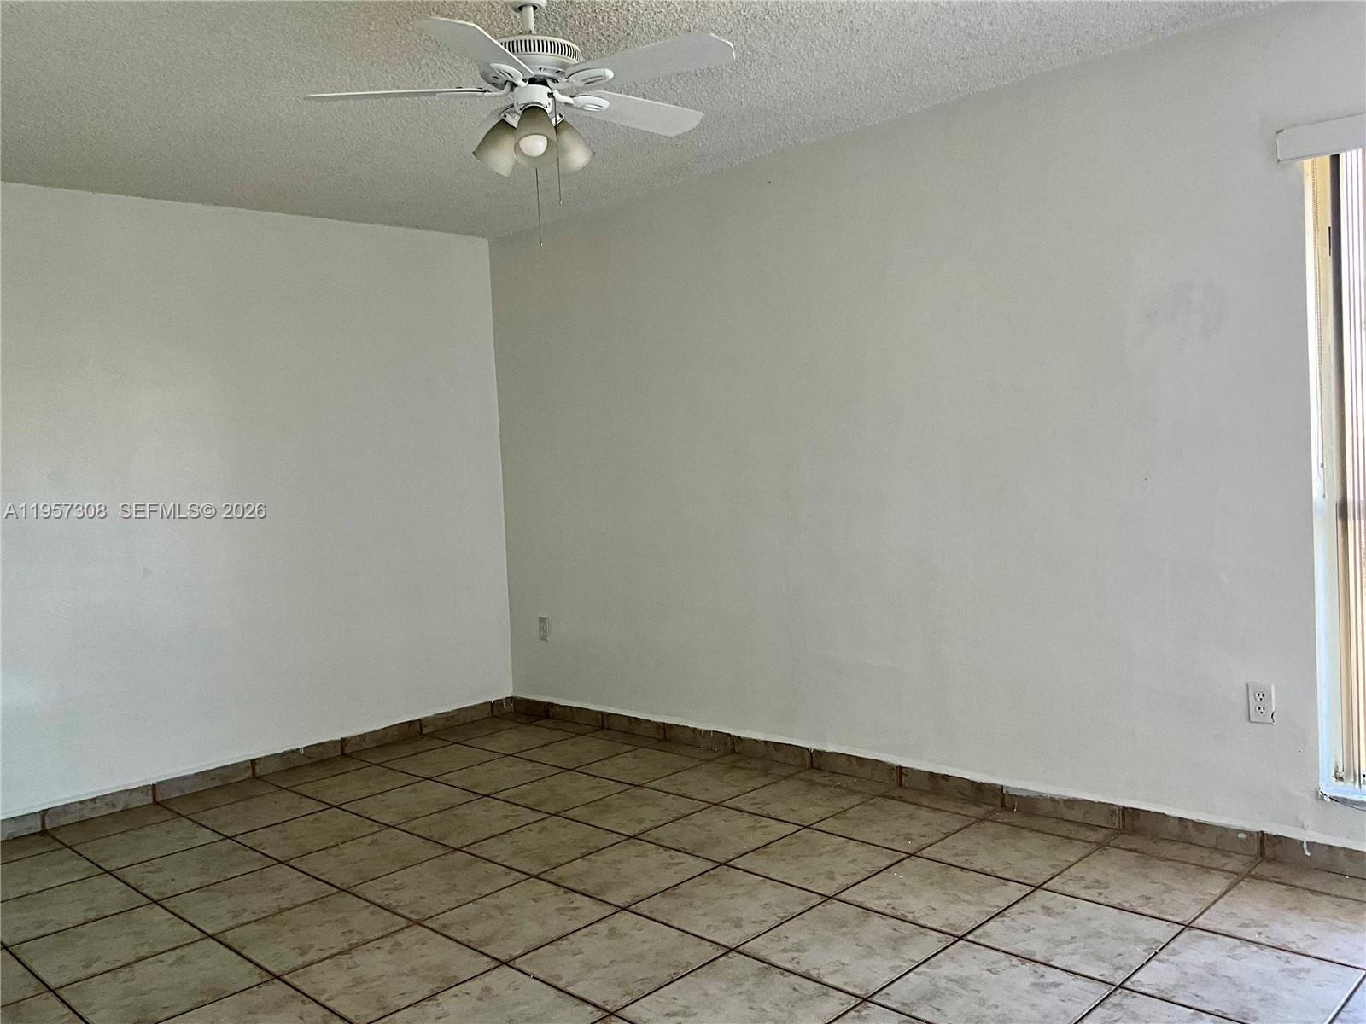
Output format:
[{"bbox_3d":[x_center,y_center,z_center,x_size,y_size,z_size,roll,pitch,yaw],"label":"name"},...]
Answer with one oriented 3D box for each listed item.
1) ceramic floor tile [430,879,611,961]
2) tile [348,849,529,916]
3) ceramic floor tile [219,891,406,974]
[{"bbox_3d":[-0.452,1.139,3.204,0.397,0.010,0.397,0,5,45],"label":"ceramic floor tile"},{"bbox_3d":[-0.753,1.152,3.532,0.406,0.010,0.406,0,5,45],"label":"tile"},{"bbox_3d":[-1.029,1.174,3.198,0.397,0.010,0.397,0,5,45],"label":"ceramic floor tile"}]

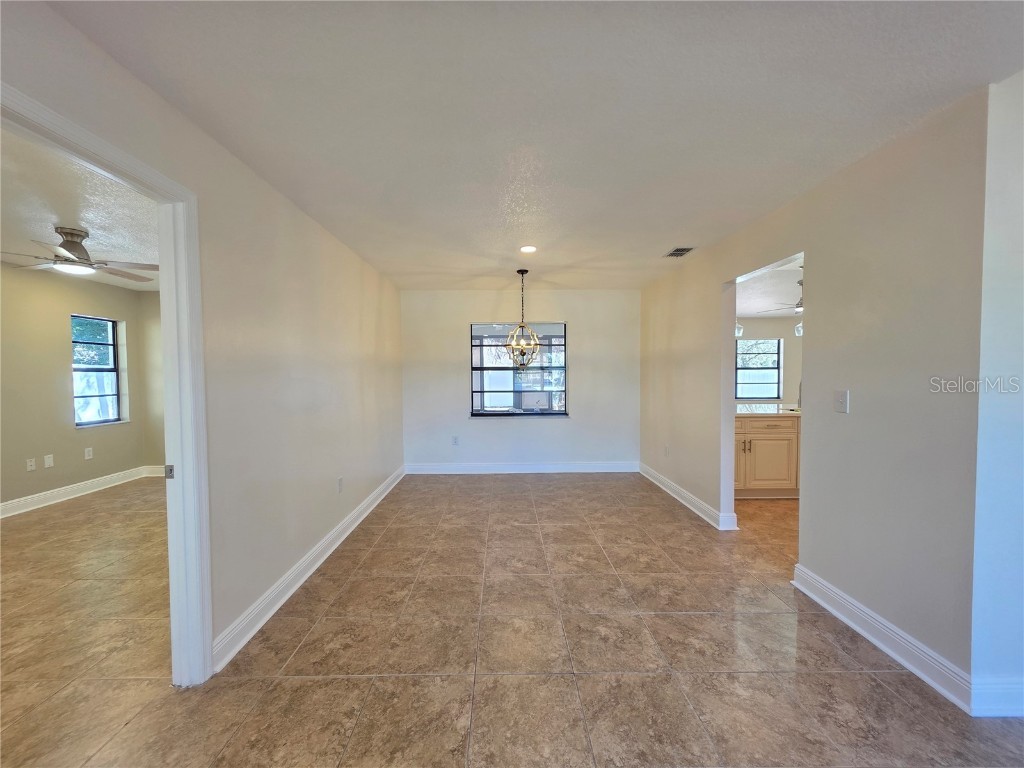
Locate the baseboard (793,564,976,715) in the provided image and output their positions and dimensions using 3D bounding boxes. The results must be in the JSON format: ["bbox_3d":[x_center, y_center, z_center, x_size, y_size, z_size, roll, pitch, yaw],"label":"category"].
[{"bbox_3d":[1.784,1.200,1.950,0.025,0.140,0.960,0,1,-1],"label":"baseboard"}]

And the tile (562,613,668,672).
[{"bbox_3d":[0.504,1.316,1.964,0.448,0.015,0.421,0,2,-1],"label":"tile"}]

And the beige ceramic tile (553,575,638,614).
[{"bbox_3d":[0.482,1.268,2.332,0.432,0.010,0.422,0,1,-1],"label":"beige ceramic tile"}]

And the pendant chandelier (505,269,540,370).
[{"bbox_3d":[0.119,-0.679,4.173,0.360,1.090,0.360,0,1,-1],"label":"pendant chandelier"}]

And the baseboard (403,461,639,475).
[{"bbox_3d":[0.141,1.124,5.133,3.120,0.140,0.022,0,1,-1],"label":"baseboard"}]

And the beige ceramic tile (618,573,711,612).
[{"bbox_3d":[0.917,1.267,2.340,0.432,0.010,0.422,0,1,-1],"label":"beige ceramic tile"}]

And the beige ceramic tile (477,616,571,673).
[{"bbox_3d":[0.054,1.280,1.904,0.432,0.010,0.422,0,1,-1],"label":"beige ceramic tile"}]

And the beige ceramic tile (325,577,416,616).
[{"bbox_3d":[-0.849,1.302,2.357,0.448,0.015,0.421,0,2,-1],"label":"beige ceramic tile"}]

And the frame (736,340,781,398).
[{"bbox_3d":[4.934,-0.283,7.711,0.930,1.200,0.080,0,1,-1],"label":"frame"}]

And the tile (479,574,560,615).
[{"bbox_3d":[0.047,1.303,2.376,0.448,0.015,0.421,0,2,-1],"label":"tile"}]

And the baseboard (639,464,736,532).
[{"bbox_3d":[1.853,1.162,4.265,0.155,0.151,1.921,0,2,-1],"label":"baseboard"}]

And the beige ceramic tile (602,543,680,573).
[{"bbox_3d":[0.934,1.290,2.815,0.448,0.015,0.421,0,2,-1],"label":"beige ceramic tile"}]

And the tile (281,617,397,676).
[{"bbox_3d":[-0.840,1.315,1.936,0.448,0.015,0.421,0,2,-1],"label":"tile"}]

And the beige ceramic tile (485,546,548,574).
[{"bbox_3d":[0.038,1.289,2.797,0.448,0.015,0.421,0,2,-1],"label":"beige ceramic tile"}]

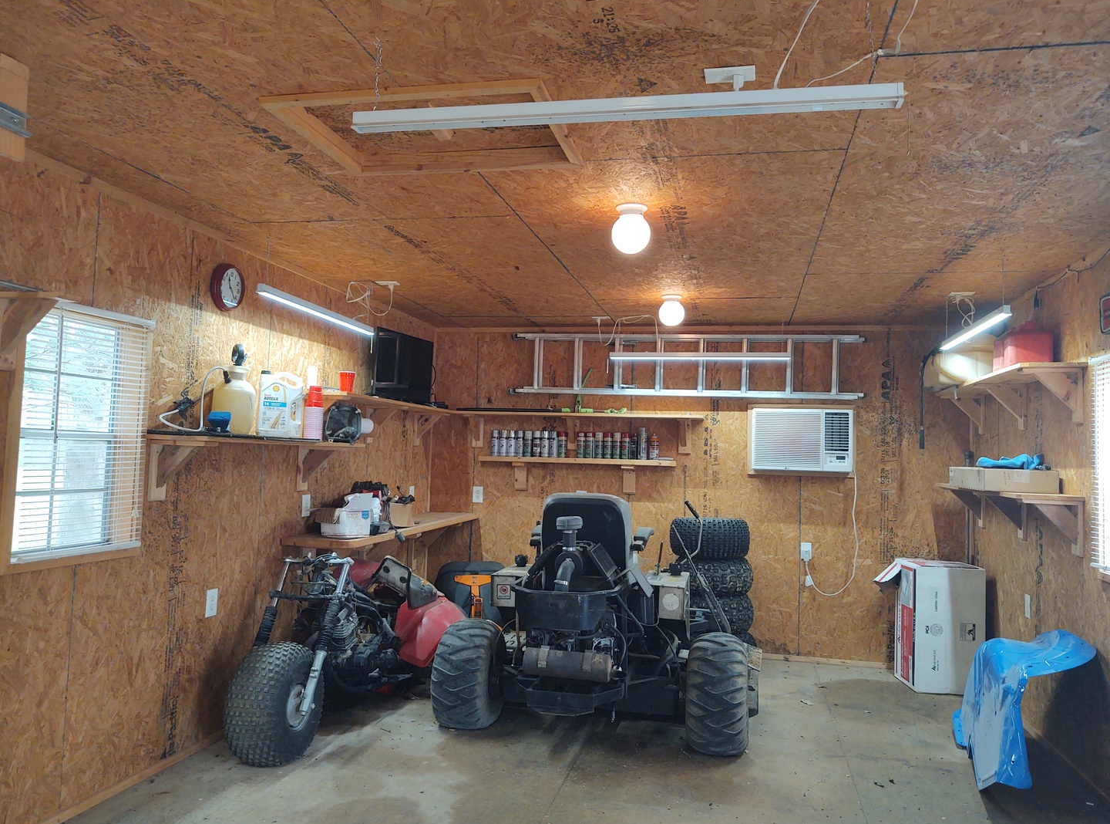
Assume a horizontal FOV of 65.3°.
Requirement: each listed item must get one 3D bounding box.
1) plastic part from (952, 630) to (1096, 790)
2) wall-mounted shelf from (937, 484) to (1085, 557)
[{"bbox_3d":[2.135,1.321,4.006,0.490,0.640,0.720,1,-3,12],"label":"plastic part"},{"bbox_3d":[2.485,0.579,4.879,0.286,0.282,1.820,1,-3,12],"label":"wall-mounted shelf"}]

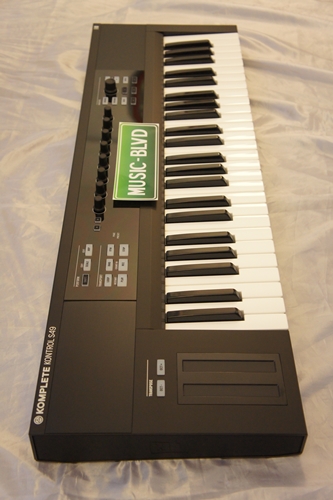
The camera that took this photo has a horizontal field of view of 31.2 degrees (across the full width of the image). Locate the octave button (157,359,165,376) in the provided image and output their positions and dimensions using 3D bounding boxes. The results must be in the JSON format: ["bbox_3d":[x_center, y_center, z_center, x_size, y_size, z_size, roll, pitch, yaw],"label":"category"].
[{"bbox_3d":[-0.006,0.129,0.655,0.009,0.003,0.020,0,48,-1],"label":"octave button"}]

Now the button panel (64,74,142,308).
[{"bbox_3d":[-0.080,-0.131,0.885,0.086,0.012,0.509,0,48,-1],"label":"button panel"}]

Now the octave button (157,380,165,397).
[{"bbox_3d":[-0.005,0.148,0.638,0.009,0.003,0.019,0,48,-1],"label":"octave button"}]

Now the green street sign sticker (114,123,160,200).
[{"bbox_3d":[-0.042,-0.133,0.883,0.062,0.005,0.176,0,48,-1],"label":"green street sign sticker"}]

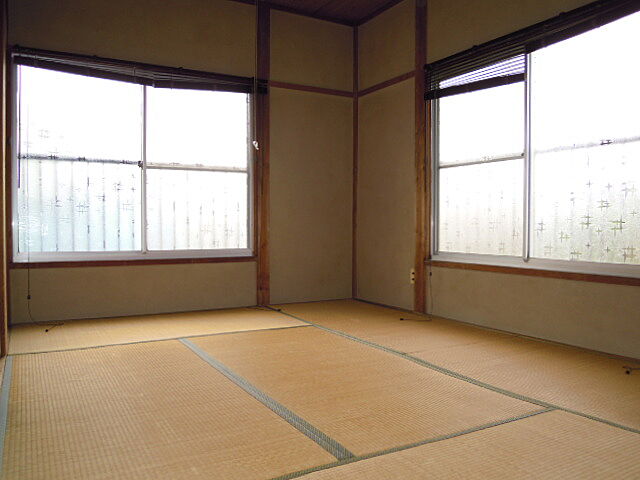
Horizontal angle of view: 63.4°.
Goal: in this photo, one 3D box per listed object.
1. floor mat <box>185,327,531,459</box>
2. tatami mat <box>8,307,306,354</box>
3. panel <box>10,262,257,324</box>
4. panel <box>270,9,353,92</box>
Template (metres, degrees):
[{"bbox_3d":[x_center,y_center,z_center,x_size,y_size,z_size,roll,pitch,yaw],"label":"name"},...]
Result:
[{"bbox_3d":[0.025,0.618,2.444,0.885,0.050,1.770,-1,2,-29],"label":"floor mat"},{"bbox_3d":[-1.010,0.583,3.384,1.765,0.050,0.885,-1,2,-29],"label":"tatami mat"},{"bbox_3d":[-1.259,0.364,3.773,1.710,0.354,0.050,-1,2,-29],"label":"panel"},{"bbox_3d":[-0.062,-1.575,4.381,0.805,0.570,0.050,-1,2,-29],"label":"panel"}]

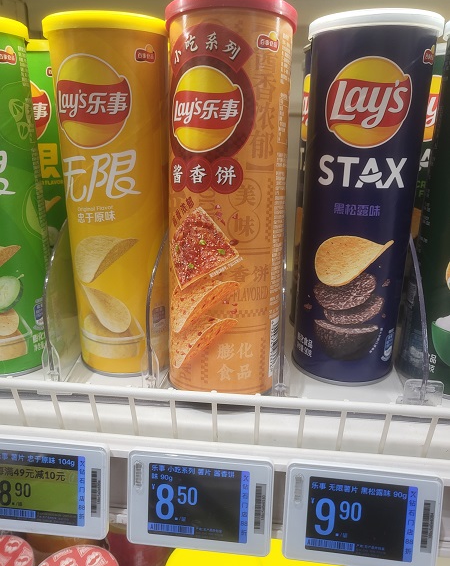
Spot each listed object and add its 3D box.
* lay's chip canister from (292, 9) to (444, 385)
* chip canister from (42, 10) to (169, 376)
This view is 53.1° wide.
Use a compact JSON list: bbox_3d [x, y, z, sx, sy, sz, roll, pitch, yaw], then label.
[{"bbox_3d":[0.092,-0.050,0.318,0.079,0.234,0.079,6,18,15],"label":"lay's chip canister"},{"bbox_3d":[-0.074,-0.054,0.327,0.079,0.234,0.079,1,18,4],"label":"chip canister"}]

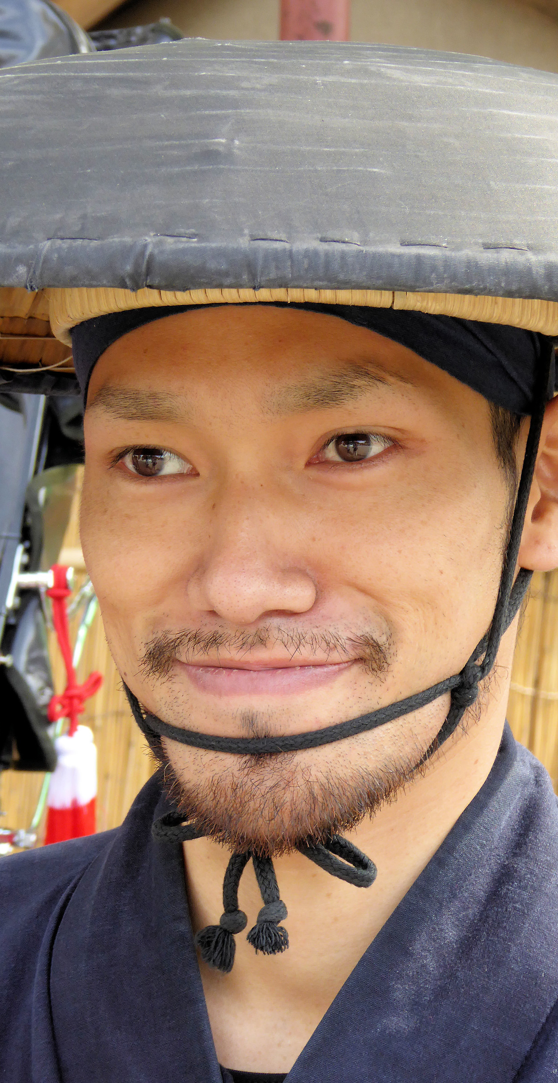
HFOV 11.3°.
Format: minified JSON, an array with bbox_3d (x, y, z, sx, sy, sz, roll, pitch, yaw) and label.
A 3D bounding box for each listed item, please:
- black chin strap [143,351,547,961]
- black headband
[{"bbox_3d":[0.007,0.032,0.945,0.152,0.213,0.128,4,9,17],"label":"black chin strap"},{"bbox_3d":[0.015,-0.070,0.966,0.164,0.070,0.195,2,2,17],"label":"black headband"}]

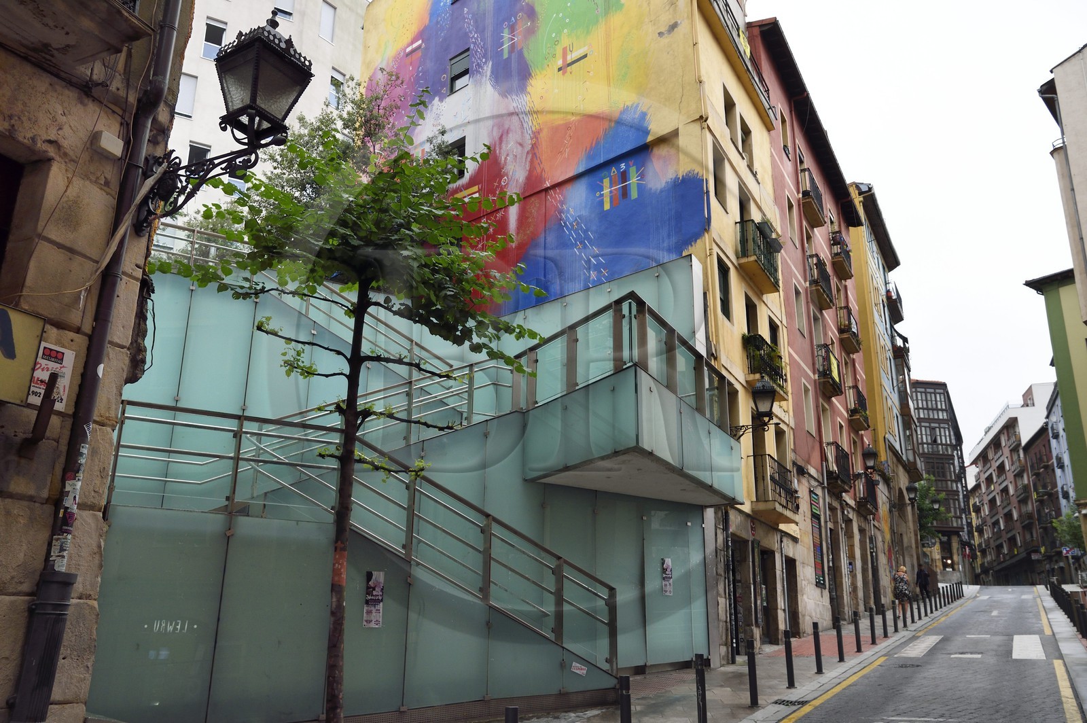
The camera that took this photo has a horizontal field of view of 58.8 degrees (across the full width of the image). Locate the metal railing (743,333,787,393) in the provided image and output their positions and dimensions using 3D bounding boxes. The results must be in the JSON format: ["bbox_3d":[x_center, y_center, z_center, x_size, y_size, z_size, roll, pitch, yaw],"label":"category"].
[{"bbox_3d":[5.501,0.198,23.759,0.420,1.100,2.150,-9,-21,27],"label":"metal railing"}]

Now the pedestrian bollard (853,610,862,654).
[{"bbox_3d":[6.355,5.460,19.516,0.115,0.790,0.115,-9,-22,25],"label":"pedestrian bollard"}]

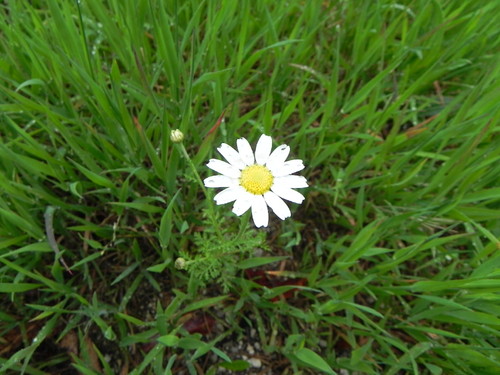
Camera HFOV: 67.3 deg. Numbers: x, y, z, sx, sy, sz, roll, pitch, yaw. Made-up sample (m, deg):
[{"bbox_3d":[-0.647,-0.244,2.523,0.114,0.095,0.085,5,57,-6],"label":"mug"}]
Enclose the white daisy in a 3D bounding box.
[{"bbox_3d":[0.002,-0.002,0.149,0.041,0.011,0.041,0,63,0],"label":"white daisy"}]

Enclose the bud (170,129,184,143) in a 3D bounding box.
[{"bbox_3d":[-0.032,-0.023,0.165,0.006,0.006,0.006,-9,50,11],"label":"bud"}]

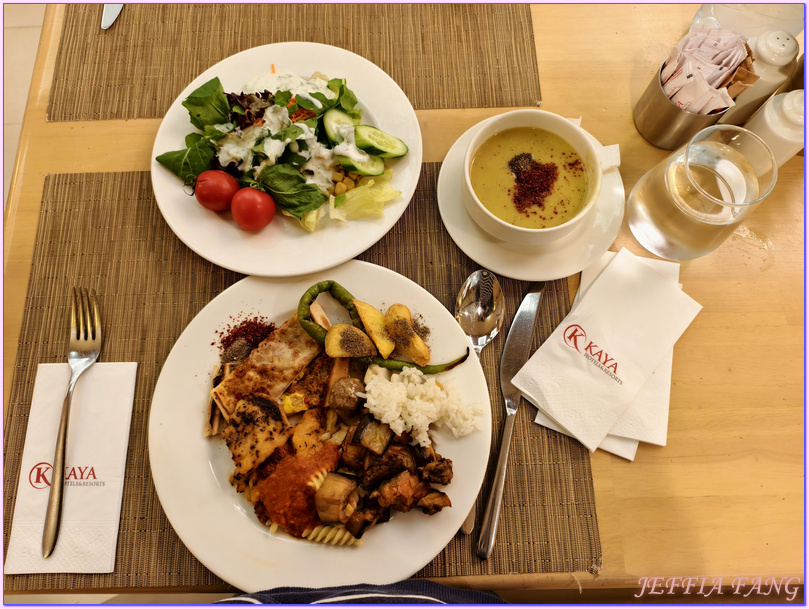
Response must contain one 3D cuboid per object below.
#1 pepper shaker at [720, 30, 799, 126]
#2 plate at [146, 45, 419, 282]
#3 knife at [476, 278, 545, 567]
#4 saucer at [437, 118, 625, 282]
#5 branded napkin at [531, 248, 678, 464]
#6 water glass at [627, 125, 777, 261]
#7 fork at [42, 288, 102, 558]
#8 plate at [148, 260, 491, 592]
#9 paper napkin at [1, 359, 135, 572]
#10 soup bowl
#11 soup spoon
[{"bbox_3d":[0.312,-0.204,0.482,0.047,0.084,0.047,-2,73,0],"label":"pepper shaker"},{"bbox_3d":[-0.104,-0.132,0.492,0.239,0.027,0.239,0,73,0],"label":"plate"},{"bbox_3d":[0.083,0.081,0.438,0.022,0.008,0.238,13,74,4],"label":"knife"},{"bbox_3d":[0.113,-0.096,0.484,0.166,0.020,0.166,0,73,0],"label":"saucer"},{"bbox_3d":[0.175,0.038,0.451,0.085,0.007,0.161,22,75,7],"label":"branded napkin"},{"bbox_3d":[0.237,-0.086,0.439,0.087,0.101,0.087,-2,73,0],"label":"water glass"},{"bbox_3d":[-0.263,0.086,0.432,0.028,0.018,0.213,-3,73,0],"label":"fork"},{"bbox_3d":[-0.065,0.089,0.427,0.264,0.026,0.264,0,73,0],"label":"plate"},{"bbox_3d":[-0.263,0.126,0.429,0.083,0.005,0.161,-2,73,0],"label":"paper napkin"},{"bbox_3d":[0.105,-0.101,0.460,0.111,0.056,0.111,0,73,0],"label":"soup bowl"},{"bbox_3d":[0.057,0.071,0.434,0.041,0.020,0.213,6,73,2],"label":"soup spoon"}]

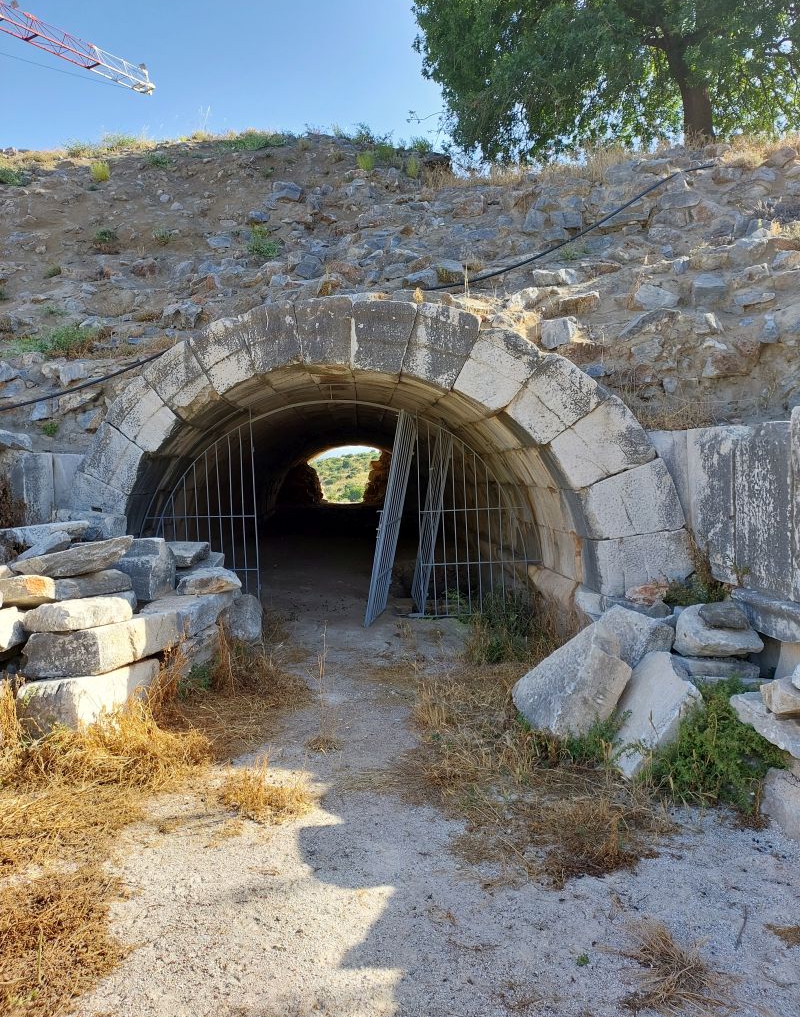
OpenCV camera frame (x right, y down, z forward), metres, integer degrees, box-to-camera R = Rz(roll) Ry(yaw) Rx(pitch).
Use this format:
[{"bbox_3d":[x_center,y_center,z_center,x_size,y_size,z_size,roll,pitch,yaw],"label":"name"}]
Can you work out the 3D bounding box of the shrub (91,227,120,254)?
[{"bbox_3d":[-3.344,-3.043,9.800,0.330,0.290,0.290,-2,3,0],"label":"shrub"}]

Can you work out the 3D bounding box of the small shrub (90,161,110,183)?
[{"bbox_3d":[-4.130,-4.633,11.900,0.270,0.290,0.260,-2,3,0],"label":"small shrub"}]

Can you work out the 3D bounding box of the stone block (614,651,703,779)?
[{"bbox_3d":[1.393,1.105,4.650,0.430,0.500,0.580,-2,3,10],"label":"stone block"}]

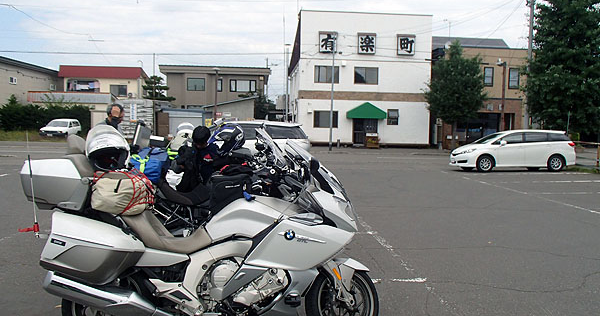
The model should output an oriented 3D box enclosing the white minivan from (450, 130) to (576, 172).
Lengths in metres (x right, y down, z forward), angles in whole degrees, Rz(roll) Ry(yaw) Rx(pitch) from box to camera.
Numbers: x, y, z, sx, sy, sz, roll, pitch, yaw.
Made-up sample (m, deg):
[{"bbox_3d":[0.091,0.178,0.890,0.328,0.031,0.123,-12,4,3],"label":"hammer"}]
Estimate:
[{"bbox_3d":[8.116,-0.337,17.100,4.590,1.590,1.700,0,4,-9],"label":"white minivan"}]

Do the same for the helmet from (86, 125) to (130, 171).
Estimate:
[{"bbox_3d":[-1.341,-0.074,3.120,0.270,0.300,0.320,-2,5,-37],"label":"helmet"}]

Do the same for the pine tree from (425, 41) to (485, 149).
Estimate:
[{"bbox_3d":[11.690,-4.672,33.500,4.400,7.800,4.400,1,4,-6],"label":"pine tree"}]

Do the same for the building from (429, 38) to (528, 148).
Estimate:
[{"bbox_3d":[14.577,-5.363,41.862,7.980,8.390,10.000,1,4,-6],"label":"building"}]

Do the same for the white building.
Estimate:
[{"bbox_3d":[4.833,-6.774,41.494,10.720,10.610,11.000,1,4,-6],"label":"white building"}]

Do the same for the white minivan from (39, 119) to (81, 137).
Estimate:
[{"bbox_3d":[-18.504,-2.220,34.500,1.660,1.460,4.200,1,4,-7],"label":"white minivan"}]

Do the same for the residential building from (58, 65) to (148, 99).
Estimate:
[{"bbox_3d":[-20.259,-5.763,48.620,8.050,7.260,8.500,1,4,-6],"label":"residential building"}]

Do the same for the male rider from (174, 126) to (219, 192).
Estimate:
[{"bbox_3d":[-1.001,0.420,4.350,0.520,1.480,0.520,1,4,3],"label":"male rider"}]

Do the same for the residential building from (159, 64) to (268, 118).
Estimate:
[{"bbox_3d":[-8.657,-5.630,47.742,10.500,7.060,8.500,1,4,-6],"label":"residential building"}]

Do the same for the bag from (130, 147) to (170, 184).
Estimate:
[{"bbox_3d":[-1.371,0.051,4.100,0.340,0.300,0.420,1,4,-6],"label":"bag"}]

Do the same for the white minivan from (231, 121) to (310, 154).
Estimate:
[{"bbox_3d":[-2.144,-0.265,13.000,4.700,1.660,1.740,1,4,-6],"label":"white minivan"}]

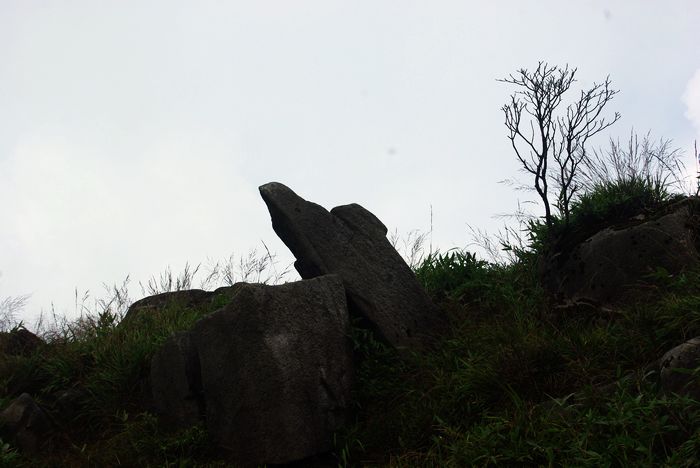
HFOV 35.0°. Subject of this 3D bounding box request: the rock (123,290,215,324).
[{"bbox_3d":[-2.258,0.939,13.800,1.200,0.550,0.850,0,-11,0],"label":"rock"}]

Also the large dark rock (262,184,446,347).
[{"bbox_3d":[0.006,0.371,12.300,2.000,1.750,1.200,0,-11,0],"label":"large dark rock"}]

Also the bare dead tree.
[{"bbox_3d":[2.619,-1.101,13.800,1.480,2.100,1.250,0,-11,0],"label":"bare dead tree"}]

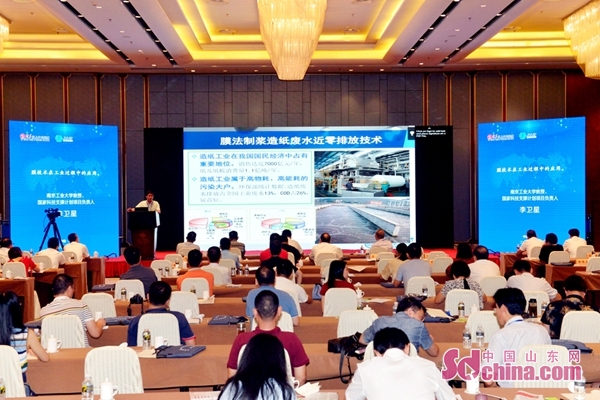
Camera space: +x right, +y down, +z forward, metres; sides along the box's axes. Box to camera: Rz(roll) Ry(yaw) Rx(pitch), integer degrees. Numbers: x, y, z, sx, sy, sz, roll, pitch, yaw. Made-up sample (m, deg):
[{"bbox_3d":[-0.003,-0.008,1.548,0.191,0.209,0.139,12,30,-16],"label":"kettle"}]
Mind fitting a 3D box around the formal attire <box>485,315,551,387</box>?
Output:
[{"bbox_3d":[1.511,1.112,6.020,0.470,0.640,0.440,0,0,-17],"label":"formal attire"}]

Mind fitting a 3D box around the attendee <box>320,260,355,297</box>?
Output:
[{"bbox_3d":[0.409,1.282,9.450,0.460,1.260,0.800,0,0,17],"label":"attendee"}]

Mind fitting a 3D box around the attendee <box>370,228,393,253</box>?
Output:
[{"bbox_3d":[1.599,1.207,16.800,0.480,1.260,0.800,0,0,-2],"label":"attendee"}]

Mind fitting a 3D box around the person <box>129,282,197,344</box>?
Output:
[{"bbox_3d":[-1.191,1.266,7.400,0.540,1.200,0.800,0,0,4],"label":"person"}]

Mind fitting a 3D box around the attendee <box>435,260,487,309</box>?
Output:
[{"bbox_3d":[1.815,1.325,9.800,0.570,1.250,0.750,0,0,0],"label":"attendee"}]

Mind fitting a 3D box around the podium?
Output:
[{"bbox_3d":[-3.933,0.888,21.750,0.700,1.210,0.520,0,0,-2],"label":"podium"}]

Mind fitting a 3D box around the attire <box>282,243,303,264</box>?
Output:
[{"bbox_3d":[-0.198,1.095,16.350,0.500,0.660,0.400,0,0,0],"label":"attire"}]

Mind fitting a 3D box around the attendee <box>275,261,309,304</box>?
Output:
[{"bbox_3d":[-0.133,1.246,9.250,0.500,1.220,0.800,0,0,4],"label":"attendee"}]

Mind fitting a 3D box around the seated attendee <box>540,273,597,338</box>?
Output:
[{"bbox_3d":[2.506,1.328,8.000,0.560,1.250,0.750,0,0,0],"label":"seated attendee"}]

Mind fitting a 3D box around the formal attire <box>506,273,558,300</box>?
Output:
[{"bbox_3d":[2.509,1.097,9.350,0.560,0.650,0.480,0,0,3],"label":"formal attire"}]

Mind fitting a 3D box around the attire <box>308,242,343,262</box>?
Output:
[{"bbox_3d":[0.500,1.085,16.350,0.580,0.660,0.420,0,0,0],"label":"attire"}]

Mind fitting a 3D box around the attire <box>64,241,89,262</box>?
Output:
[{"bbox_3d":[-4.185,1.086,16.300,0.500,0.640,0.420,0,0,14],"label":"attire"}]

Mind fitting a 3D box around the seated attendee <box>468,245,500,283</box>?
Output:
[{"bbox_3d":[2.257,1.205,10.600,0.490,1.250,0.800,0,0,-4],"label":"seated attendee"}]

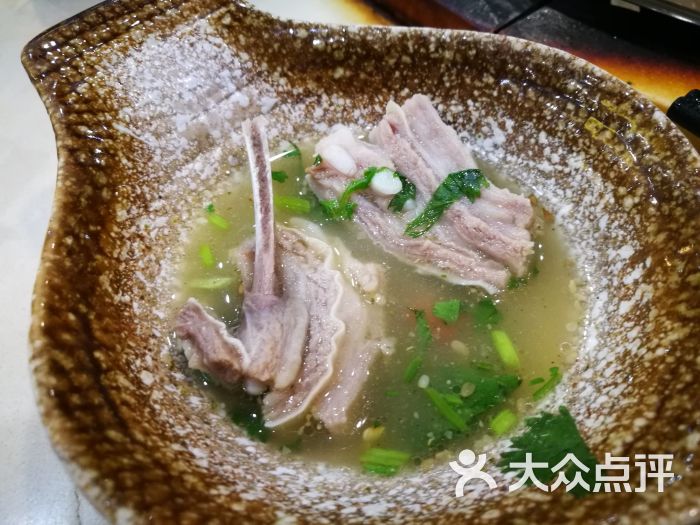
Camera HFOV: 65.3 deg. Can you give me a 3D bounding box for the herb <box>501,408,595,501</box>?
[{"bbox_3d":[0.066,0.059,0.178,0.028,0.007,0.033,12,47,31],"label":"herb"}]

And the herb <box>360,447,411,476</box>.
[{"bbox_3d":[0.011,0.066,0.180,0.017,0.006,0.009,4,55,3],"label":"herb"}]

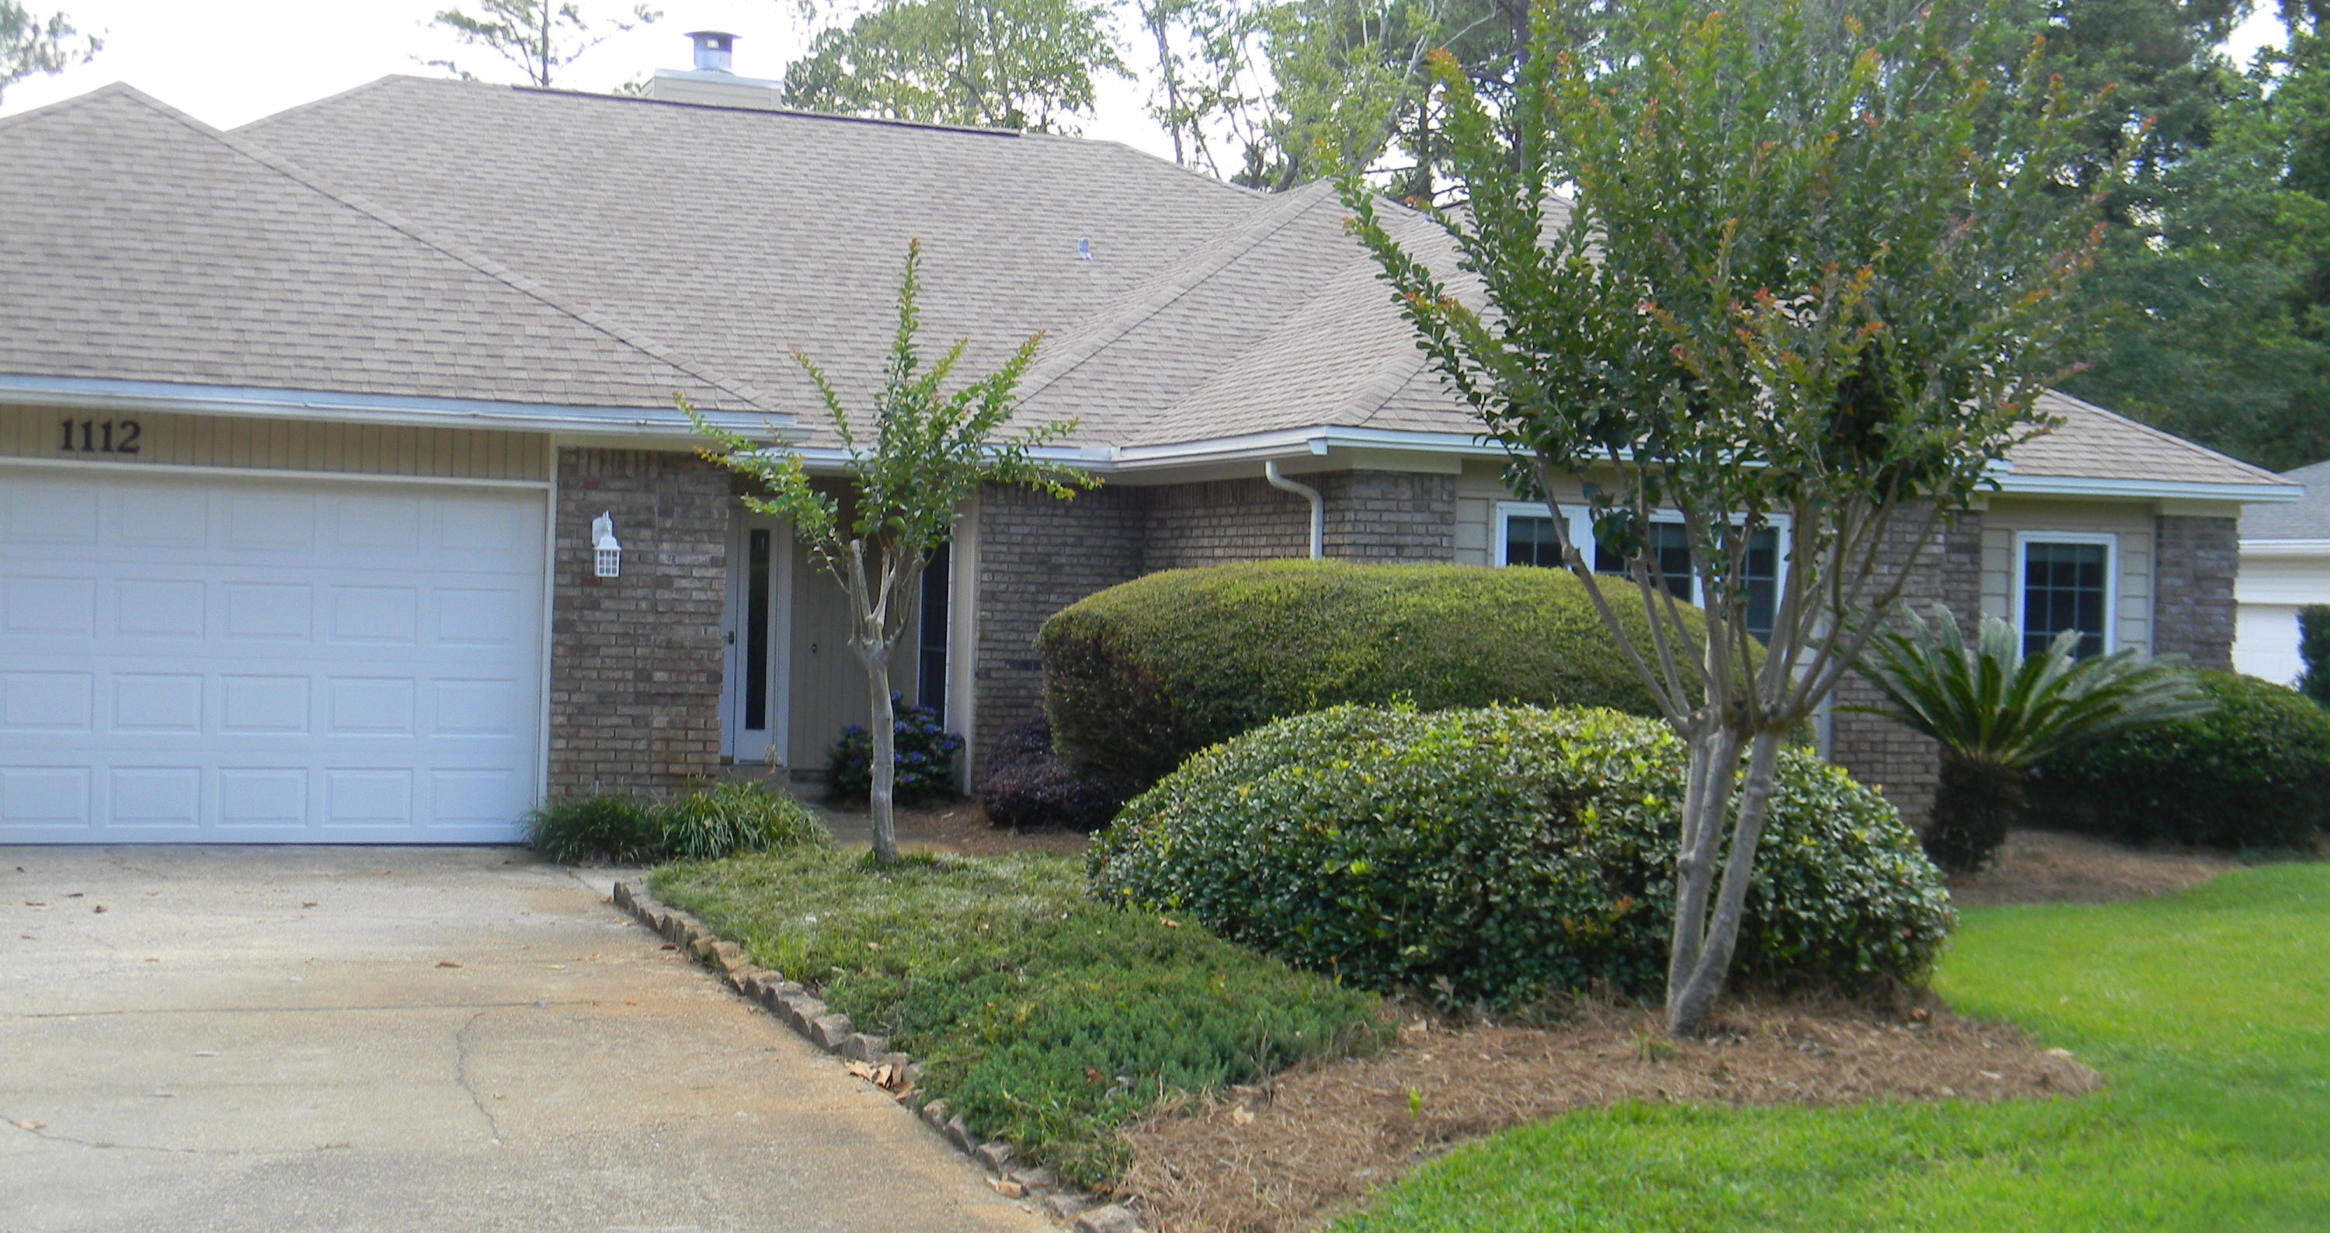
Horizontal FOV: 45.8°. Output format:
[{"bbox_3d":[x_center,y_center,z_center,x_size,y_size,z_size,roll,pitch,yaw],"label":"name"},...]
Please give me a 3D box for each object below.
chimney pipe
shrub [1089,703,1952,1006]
[{"bbox_3d":[-4.245,-5.301,25.900,0.470,0.410,0.470,2,0,-21],"label":"chimney pipe"},{"bbox_3d":[1.530,0.985,12.200,3.750,1.140,2.700,2,0,8],"label":"shrub"}]

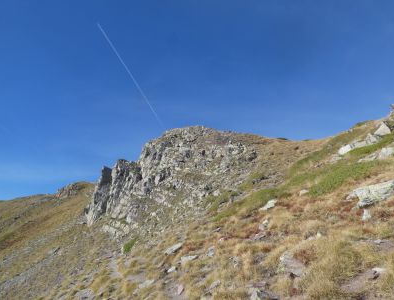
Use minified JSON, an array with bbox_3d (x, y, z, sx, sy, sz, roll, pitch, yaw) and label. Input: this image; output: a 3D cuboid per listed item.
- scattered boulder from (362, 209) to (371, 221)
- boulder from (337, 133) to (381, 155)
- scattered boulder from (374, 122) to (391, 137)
[{"bbox_3d":[3.240,1.233,5.300,0.190,0.200,0.170,0,-11,0],"label":"scattered boulder"},{"bbox_3d":[10.483,-0.357,18.000,2.700,1.450,1.500,0,-11,0],"label":"boulder"},{"bbox_3d":[12.041,-1.331,18.000,1.150,0.900,0.900,0,-11,0],"label":"scattered boulder"}]

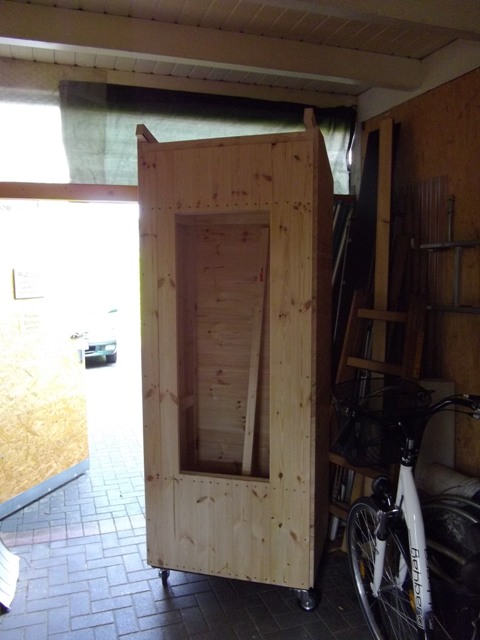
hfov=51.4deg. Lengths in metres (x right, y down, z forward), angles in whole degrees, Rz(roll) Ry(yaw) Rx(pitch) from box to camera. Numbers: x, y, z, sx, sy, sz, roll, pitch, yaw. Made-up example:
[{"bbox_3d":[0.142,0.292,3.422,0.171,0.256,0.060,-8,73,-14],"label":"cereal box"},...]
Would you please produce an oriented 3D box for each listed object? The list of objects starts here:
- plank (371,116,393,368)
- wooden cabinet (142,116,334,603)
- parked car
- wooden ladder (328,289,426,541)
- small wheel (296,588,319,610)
[{"bbox_3d":[0.985,-0.030,3.490,0.100,2.840,0.030,1,-4,31],"label":"plank"},{"bbox_3d":[0.021,0.184,2.779,0.890,2.280,0.690,1,5,15],"label":"wooden cabinet"},{"bbox_3d":[-4.980,0.300,14.700,1.750,1.550,4.200,-2,5,-27],"label":"parked car"},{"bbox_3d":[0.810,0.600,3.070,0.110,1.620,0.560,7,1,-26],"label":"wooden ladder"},{"bbox_3d":[0.339,1.378,2.460,0.095,0.105,0.050,2,5,24],"label":"small wheel"}]

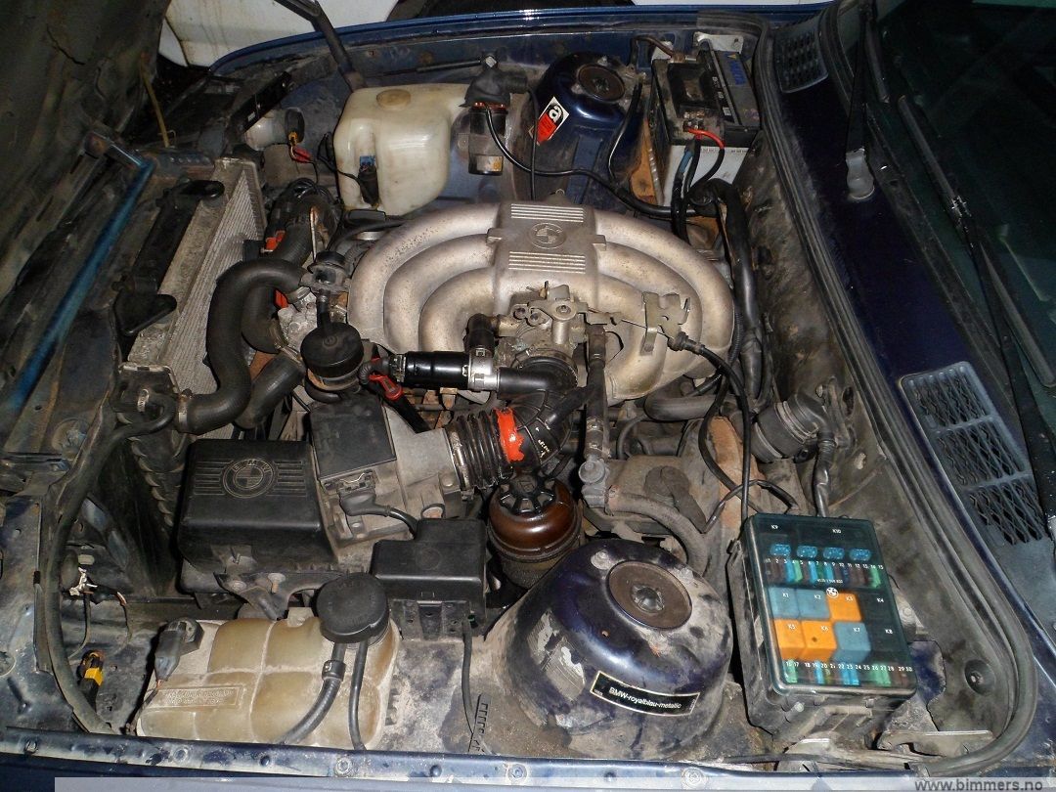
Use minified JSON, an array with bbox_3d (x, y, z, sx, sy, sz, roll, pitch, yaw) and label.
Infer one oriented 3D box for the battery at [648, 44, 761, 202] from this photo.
[{"bbox_3d":[0.345,-0.535,1.675,0.175,0.185,0.278,1,49,0],"label":"battery"}]

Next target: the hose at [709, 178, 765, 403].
[{"bbox_3d":[0.322,-0.173,1.264,0.054,0.072,0.441,1,49,0],"label":"hose"}]

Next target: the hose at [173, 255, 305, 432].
[{"bbox_3d":[-0.380,-0.079,1.095,0.113,0.094,0.345,1,49,0],"label":"hose"}]

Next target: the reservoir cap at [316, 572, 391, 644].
[{"bbox_3d":[-0.179,0.217,0.842,0.071,0.030,0.071,0,49,0],"label":"reservoir cap"}]

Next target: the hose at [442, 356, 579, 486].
[{"bbox_3d":[-0.017,0.034,1.004,0.160,0.110,0.140,1,49,0],"label":"hose"}]

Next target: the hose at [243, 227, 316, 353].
[{"bbox_3d":[-0.390,-0.173,1.283,0.071,0.078,0.250,1,49,0],"label":"hose"}]

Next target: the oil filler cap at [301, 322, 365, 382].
[{"bbox_3d":[-0.252,-0.057,1.064,0.077,0.040,0.077,0,49,0],"label":"oil filler cap"}]

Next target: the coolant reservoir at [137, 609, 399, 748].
[{"bbox_3d":[-0.256,0.312,0.849,0.240,0.130,0.145,1,49,0],"label":"coolant reservoir"}]

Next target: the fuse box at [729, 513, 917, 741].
[{"bbox_3d":[0.294,0.239,0.859,0.135,0.120,0.185,1,49,0],"label":"fuse box"}]

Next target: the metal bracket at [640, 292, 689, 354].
[{"bbox_3d":[0.170,-0.089,1.025,0.057,0.060,0.050,1,49,0],"label":"metal bracket"}]

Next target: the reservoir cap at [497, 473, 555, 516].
[{"bbox_3d":[-0.001,0.111,0.917,0.064,0.030,0.064,1,49,0],"label":"reservoir cap"}]

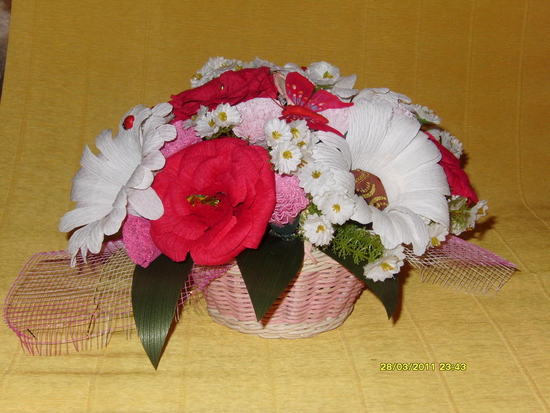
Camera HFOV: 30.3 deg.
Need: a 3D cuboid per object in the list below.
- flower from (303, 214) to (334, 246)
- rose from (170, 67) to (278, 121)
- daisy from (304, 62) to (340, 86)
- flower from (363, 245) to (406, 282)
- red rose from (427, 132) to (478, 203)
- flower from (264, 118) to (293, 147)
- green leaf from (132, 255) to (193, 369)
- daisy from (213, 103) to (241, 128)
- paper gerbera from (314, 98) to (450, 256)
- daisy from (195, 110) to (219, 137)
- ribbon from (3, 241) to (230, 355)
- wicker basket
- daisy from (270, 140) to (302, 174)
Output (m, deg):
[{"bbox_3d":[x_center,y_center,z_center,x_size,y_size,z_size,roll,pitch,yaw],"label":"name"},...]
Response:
[{"bbox_3d":[0.033,0.018,0.780,0.026,0.026,0.014,-2,0,-7],"label":"flower"},{"bbox_3d":[-0.043,-0.094,0.870,0.090,0.040,0.088,-14,13,5],"label":"rose"},{"bbox_3d":[0.042,-0.116,0.885,0.029,0.016,0.027,-4,54,-11],"label":"daisy"},{"bbox_3d":[0.085,0.044,0.790,0.033,0.028,0.017,-6,8,-17],"label":"flower"},{"bbox_3d":[0.144,-0.029,0.870,0.055,0.082,0.082,-32,8,21],"label":"red rose"},{"bbox_3d":[0.003,-0.059,0.805,0.022,0.022,0.012,0,-18,0],"label":"flower"},{"bbox_3d":[-0.091,0.084,0.822,0.048,0.096,0.022,2,-9,6],"label":"green leaf"},{"bbox_3d":[-0.038,-0.072,0.810,0.024,0.024,0.013,0,-21,0],"label":"daisy"},{"bbox_3d":[0.085,-0.022,0.800,0.112,0.120,0.050,-9,-12,-27],"label":"paper gerbera"},{"bbox_3d":[-0.054,-0.067,0.810,0.024,0.024,0.013,5,-20,14],"label":"daisy"},{"bbox_3d":[-0.132,0.070,0.899,0.192,0.065,0.130,0,17,0],"label":"ribbon"},{"bbox_3d":[0.004,0.052,0.906,0.155,0.090,0.155,0,19,0],"label":"wicker basket"},{"bbox_3d":[0.009,-0.038,0.785,0.025,0.025,0.013,0,-12,0],"label":"daisy"}]

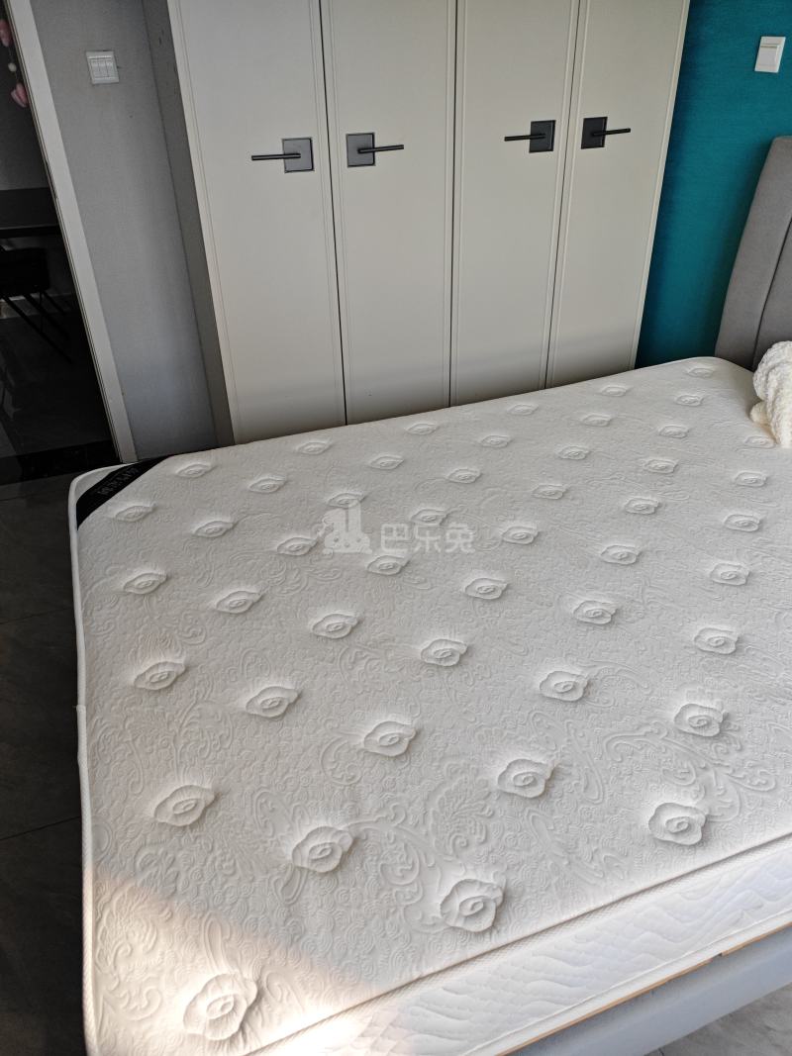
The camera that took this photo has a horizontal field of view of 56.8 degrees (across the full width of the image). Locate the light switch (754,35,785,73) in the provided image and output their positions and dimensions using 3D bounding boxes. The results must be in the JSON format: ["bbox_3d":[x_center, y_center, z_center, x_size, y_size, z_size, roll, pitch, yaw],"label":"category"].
[{"bbox_3d":[1.079,-1.360,2.105,0.012,0.086,0.086,-12,33,-17],"label":"light switch"}]

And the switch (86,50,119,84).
[{"bbox_3d":[-0.951,-1.494,2.377,0.086,0.086,0.012,-12,33,-17],"label":"switch"}]

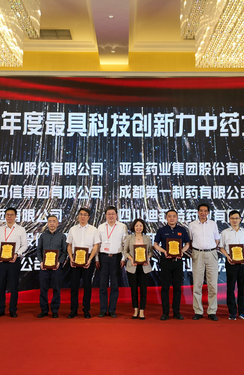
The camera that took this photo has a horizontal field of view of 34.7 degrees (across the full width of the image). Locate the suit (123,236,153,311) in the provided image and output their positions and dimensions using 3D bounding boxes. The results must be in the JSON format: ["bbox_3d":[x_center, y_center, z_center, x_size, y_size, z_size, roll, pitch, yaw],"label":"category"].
[{"bbox_3d":[0.261,1.344,6.270,0.460,1.168,0.300,0,-8,0],"label":"suit"}]

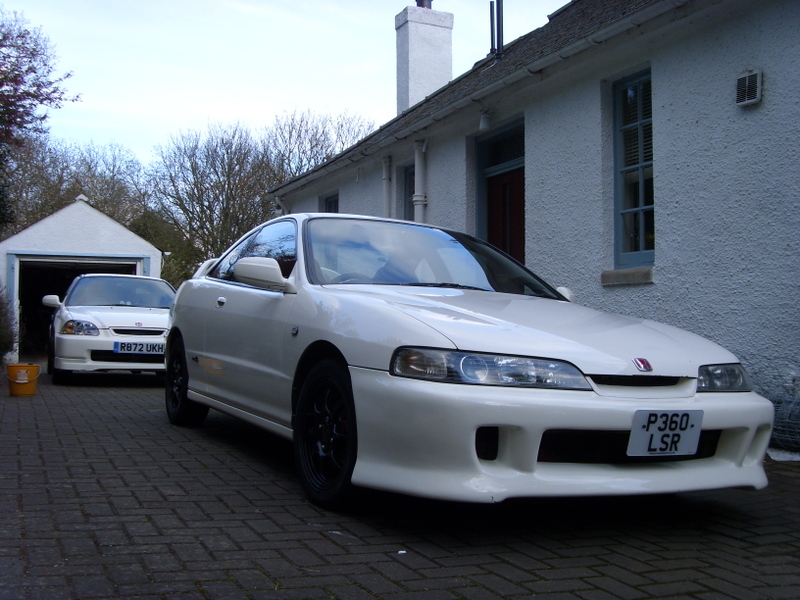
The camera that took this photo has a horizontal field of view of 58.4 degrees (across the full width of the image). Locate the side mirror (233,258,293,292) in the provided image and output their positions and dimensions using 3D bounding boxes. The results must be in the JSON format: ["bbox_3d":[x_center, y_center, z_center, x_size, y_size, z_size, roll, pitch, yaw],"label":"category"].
[{"bbox_3d":[-0.617,-0.112,3.265,0.230,0.155,0.170,4,-4,-29],"label":"side mirror"}]

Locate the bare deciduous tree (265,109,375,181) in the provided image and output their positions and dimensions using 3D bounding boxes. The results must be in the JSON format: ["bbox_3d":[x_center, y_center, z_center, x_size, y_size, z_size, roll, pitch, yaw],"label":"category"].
[{"bbox_3d":[-2.836,-2.463,25.788,4.500,8.840,4.500,0,-3,0],"label":"bare deciduous tree"}]

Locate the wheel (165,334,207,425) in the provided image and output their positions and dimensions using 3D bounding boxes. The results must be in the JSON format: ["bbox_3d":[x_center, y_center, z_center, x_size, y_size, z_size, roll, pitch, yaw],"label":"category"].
[{"bbox_3d":[-1.494,0.579,5.072,0.200,0.580,0.580,4,-4,-29],"label":"wheel"}]

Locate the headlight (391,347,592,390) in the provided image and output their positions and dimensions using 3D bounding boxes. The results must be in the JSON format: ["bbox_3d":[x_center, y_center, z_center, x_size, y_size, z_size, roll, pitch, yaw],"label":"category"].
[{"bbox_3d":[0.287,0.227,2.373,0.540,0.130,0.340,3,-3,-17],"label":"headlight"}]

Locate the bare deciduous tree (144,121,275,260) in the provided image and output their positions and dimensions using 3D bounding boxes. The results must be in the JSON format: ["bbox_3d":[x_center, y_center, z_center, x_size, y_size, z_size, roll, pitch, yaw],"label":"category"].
[{"bbox_3d":[-6.039,-1.986,22.825,4.200,7.305,4.200,0,-3,0],"label":"bare deciduous tree"}]

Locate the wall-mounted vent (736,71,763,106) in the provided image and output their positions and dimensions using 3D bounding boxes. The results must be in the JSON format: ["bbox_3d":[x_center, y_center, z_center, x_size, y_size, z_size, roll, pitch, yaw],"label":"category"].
[{"bbox_3d":[2.288,-1.384,4.689,0.060,0.215,0.190,2,-3,-29],"label":"wall-mounted vent"}]

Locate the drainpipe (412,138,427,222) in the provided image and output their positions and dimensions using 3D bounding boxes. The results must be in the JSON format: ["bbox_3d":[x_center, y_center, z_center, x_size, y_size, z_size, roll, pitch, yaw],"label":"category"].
[{"bbox_3d":[0.224,-0.365,8.242,0.155,2.951,0.125,2,-3,-29],"label":"drainpipe"}]

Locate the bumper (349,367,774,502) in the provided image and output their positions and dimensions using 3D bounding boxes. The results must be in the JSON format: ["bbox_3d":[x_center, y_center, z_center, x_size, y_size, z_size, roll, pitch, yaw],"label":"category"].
[{"bbox_3d":[0.736,0.483,2.615,1.690,0.440,0.620,4,-4,-29],"label":"bumper"}]

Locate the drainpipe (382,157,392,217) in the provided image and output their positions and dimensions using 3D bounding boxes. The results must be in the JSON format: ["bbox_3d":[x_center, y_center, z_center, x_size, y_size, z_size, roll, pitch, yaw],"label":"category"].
[{"bbox_3d":[-0.168,-0.333,8.971,0.125,2.935,0.095,2,-3,-29],"label":"drainpipe"}]

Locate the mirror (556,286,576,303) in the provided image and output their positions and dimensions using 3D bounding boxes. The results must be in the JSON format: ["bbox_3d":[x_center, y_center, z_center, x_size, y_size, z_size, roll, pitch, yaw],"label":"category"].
[{"bbox_3d":[0.958,-0.001,4.140,0.230,0.155,0.170,4,-4,-29],"label":"mirror"}]

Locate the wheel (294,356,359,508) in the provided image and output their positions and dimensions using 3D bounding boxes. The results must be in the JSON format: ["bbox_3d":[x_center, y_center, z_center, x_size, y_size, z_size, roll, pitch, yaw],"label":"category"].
[{"bbox_3d":[-0.218,0.503,2.784,0.200,0.580,0.580,4,-4,-29],"label":"wheel"}]

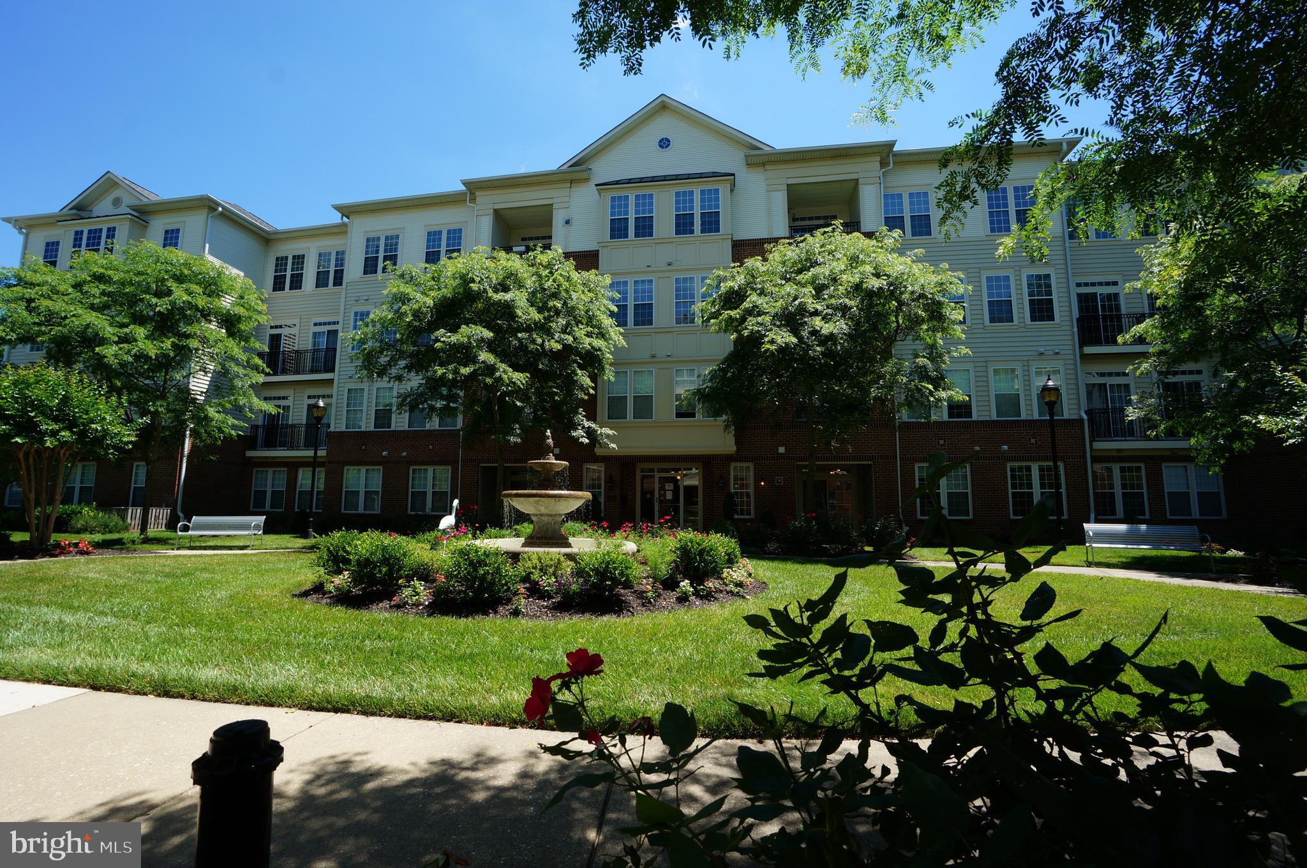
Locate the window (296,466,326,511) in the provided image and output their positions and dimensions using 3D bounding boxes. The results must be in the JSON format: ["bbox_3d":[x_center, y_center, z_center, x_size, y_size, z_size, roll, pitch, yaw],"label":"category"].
[{"bbox_3d":[-14.675,2.432,23.576,1.609,1.808,0.120,-1,-6,8],"label":"window"}]

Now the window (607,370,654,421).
[{"bbox_3d":[-0.761,-1.306,18.256,1.578,1.711,0.120,-1,-6,8],"label":"window"}]

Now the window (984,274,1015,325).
[{"bbox_3d":[11.535,-4.463,18.105,0.802,1.662,0.120,-1,-6,8],"label":"window"}]

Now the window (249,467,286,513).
[{"bbox_3d":[-16.177,2.351,22.905,1.586,1.775,0.120,-1,-7,9],"label":"window"}]

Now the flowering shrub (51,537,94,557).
[{"bbox_3d":[-14.226,2.700,13.366,1.000,0.420,0.800,-1,-7,9],"label":"flowering shrub"}]

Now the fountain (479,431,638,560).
[{"bbox_3d":[-2.039,1.258,10.480,3.400,2.652,3.300,-1,-6,8],"label":"fountain"}]

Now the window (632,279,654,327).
[{"bbox_3d":[-0.322,-4.460,18.539,0.706,1.668,0.120,-1,-6,8],"label":"window"}]

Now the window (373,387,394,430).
[{"bbox_3d":[-10.361,-0.973,20.945,0.842,1.683,0.120,-1,-7,9],"label":"window"}]

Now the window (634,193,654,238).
[{"bbox_3d":[-0.321,-7.660,19.146,0.725,1.678,0.120,-1,-7,9],"label":"window"}]

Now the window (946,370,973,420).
[{"bbox_3d":[10.141,-1.315,18.071,0.814,1.725,0.120,-1,-7,9],"label":"window"}]

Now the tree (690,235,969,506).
[{"bbox_3d":[4.607,-1.203,14.012,6.624,8.441,6.600,-1,-6,8],"label":"tree"}]

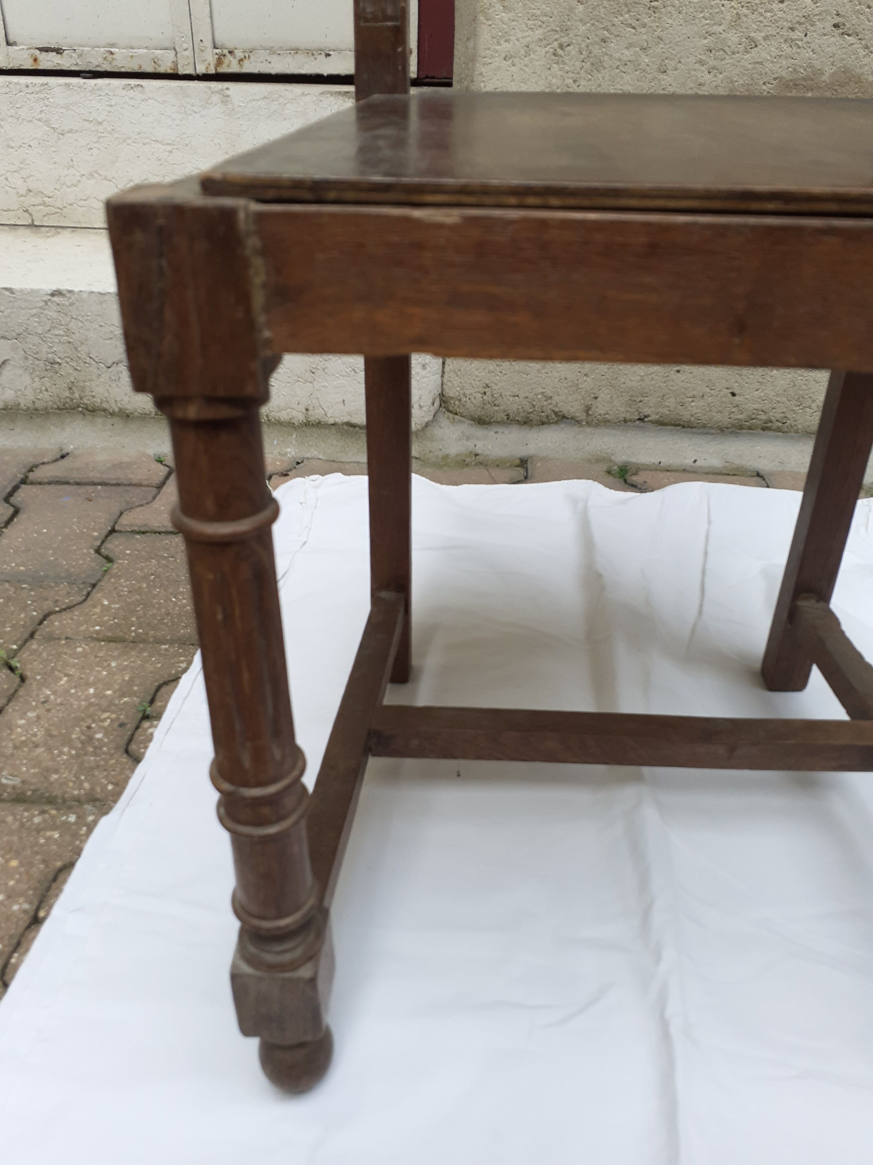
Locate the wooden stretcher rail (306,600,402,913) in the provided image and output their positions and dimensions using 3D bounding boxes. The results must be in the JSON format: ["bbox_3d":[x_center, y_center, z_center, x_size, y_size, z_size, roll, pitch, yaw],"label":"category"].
[{"bbox_3d":[-0.057,0.108,0.618,0.024,0.022,0.328,4,33,5],"label":"wooden stretcher rail"}]

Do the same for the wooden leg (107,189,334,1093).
[{"bbox_3d":[-0.073,0.079,0.383,0.040,0.454,0.040,2,33,1],"label":"wooden leg"}]

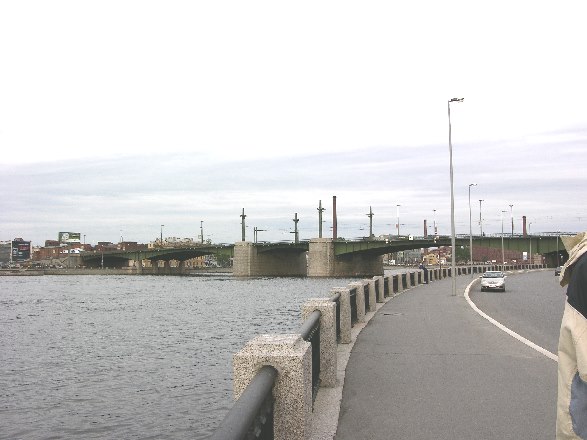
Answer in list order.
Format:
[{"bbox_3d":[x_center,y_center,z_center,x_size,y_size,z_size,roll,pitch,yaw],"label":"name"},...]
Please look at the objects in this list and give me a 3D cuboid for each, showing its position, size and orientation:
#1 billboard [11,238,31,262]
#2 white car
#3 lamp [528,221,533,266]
[{"bbox_3d":[-121.514,14.067,265.000,8.300,10.000,0.500,2,-5,-30],"label":"billboard"},{"bbox_3d":[14.542,4.423,43.071,1.740,1.460,4.200,-2,-5,21],"label":"white car"},{"bbox_3d":[51.361,5.599,127.901,1.000,10.000,0.350,-3,-5,30],"label":"lamp"}]

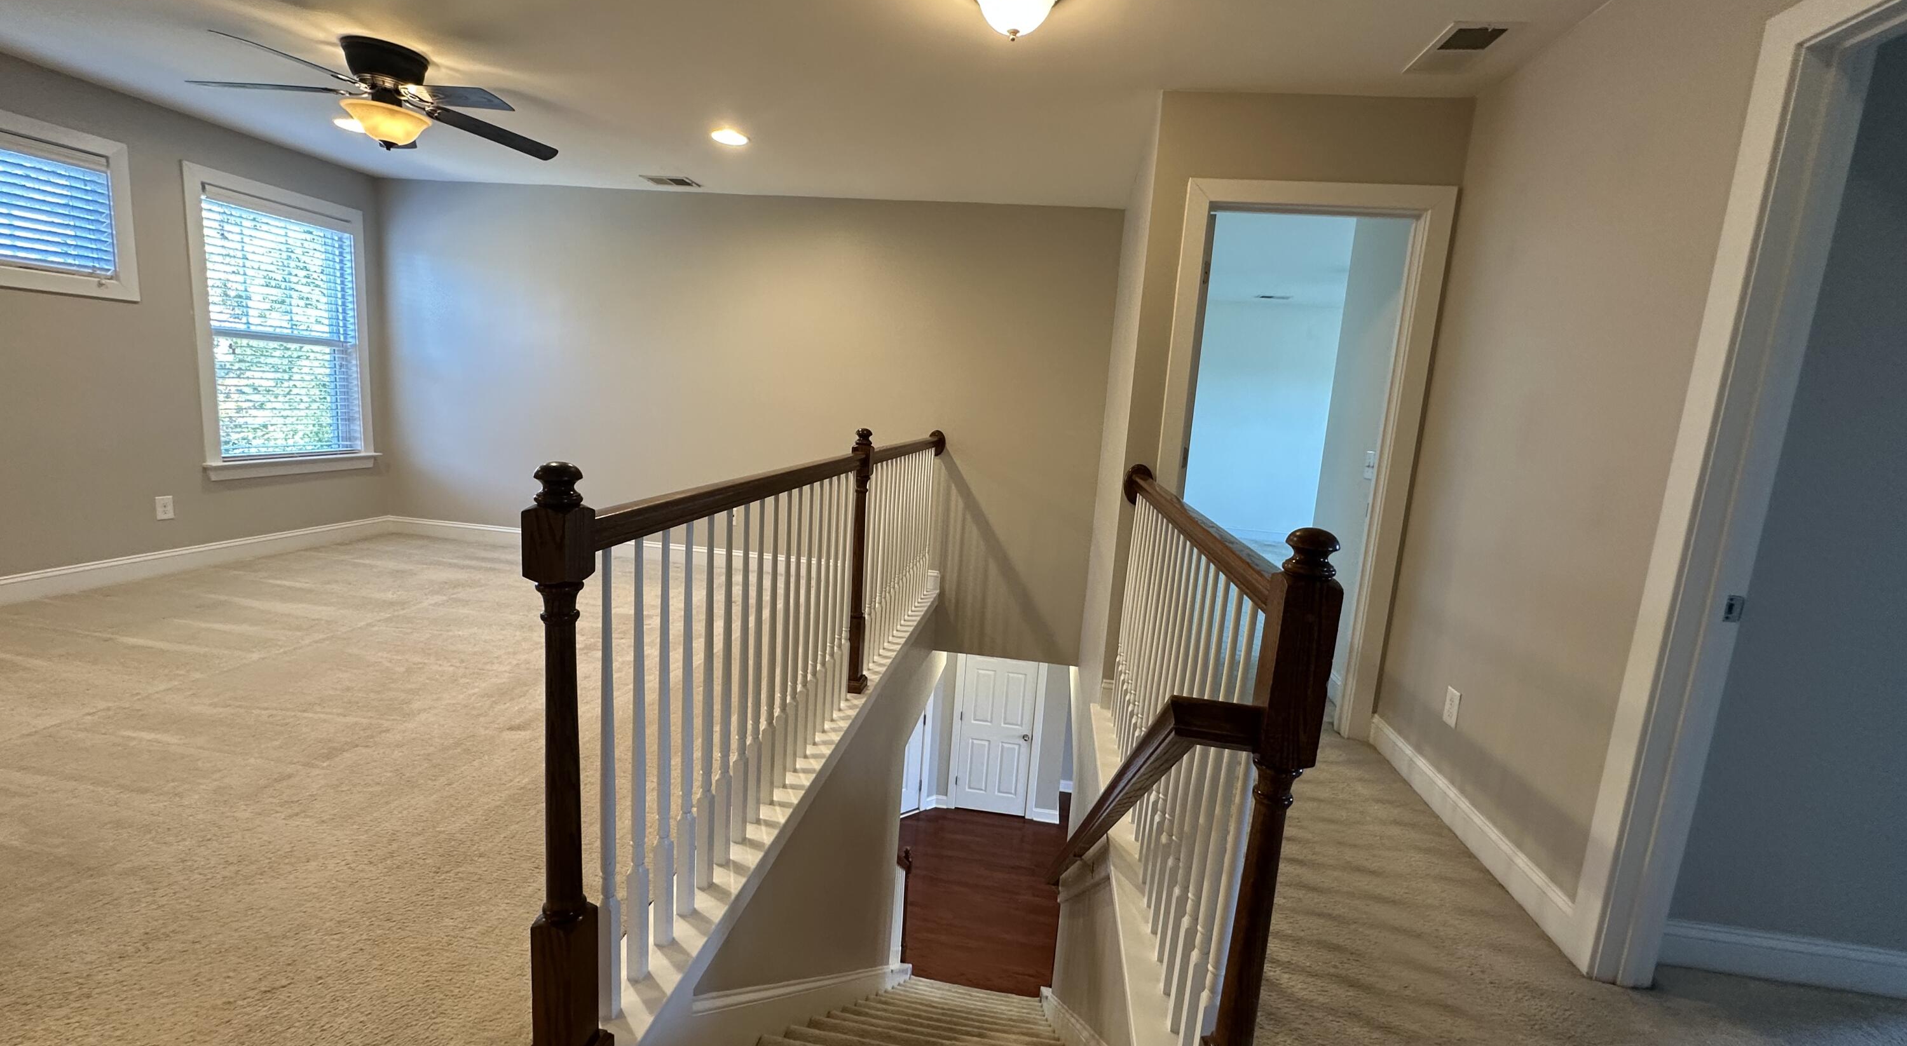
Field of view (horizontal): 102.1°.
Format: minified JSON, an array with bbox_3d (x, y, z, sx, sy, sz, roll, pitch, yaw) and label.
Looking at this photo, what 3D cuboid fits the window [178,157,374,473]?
[{"bbox_3d":[-4.087,-1.151,4.745,0.104,1.690,1.110,5,9,7],"label":"window"}]

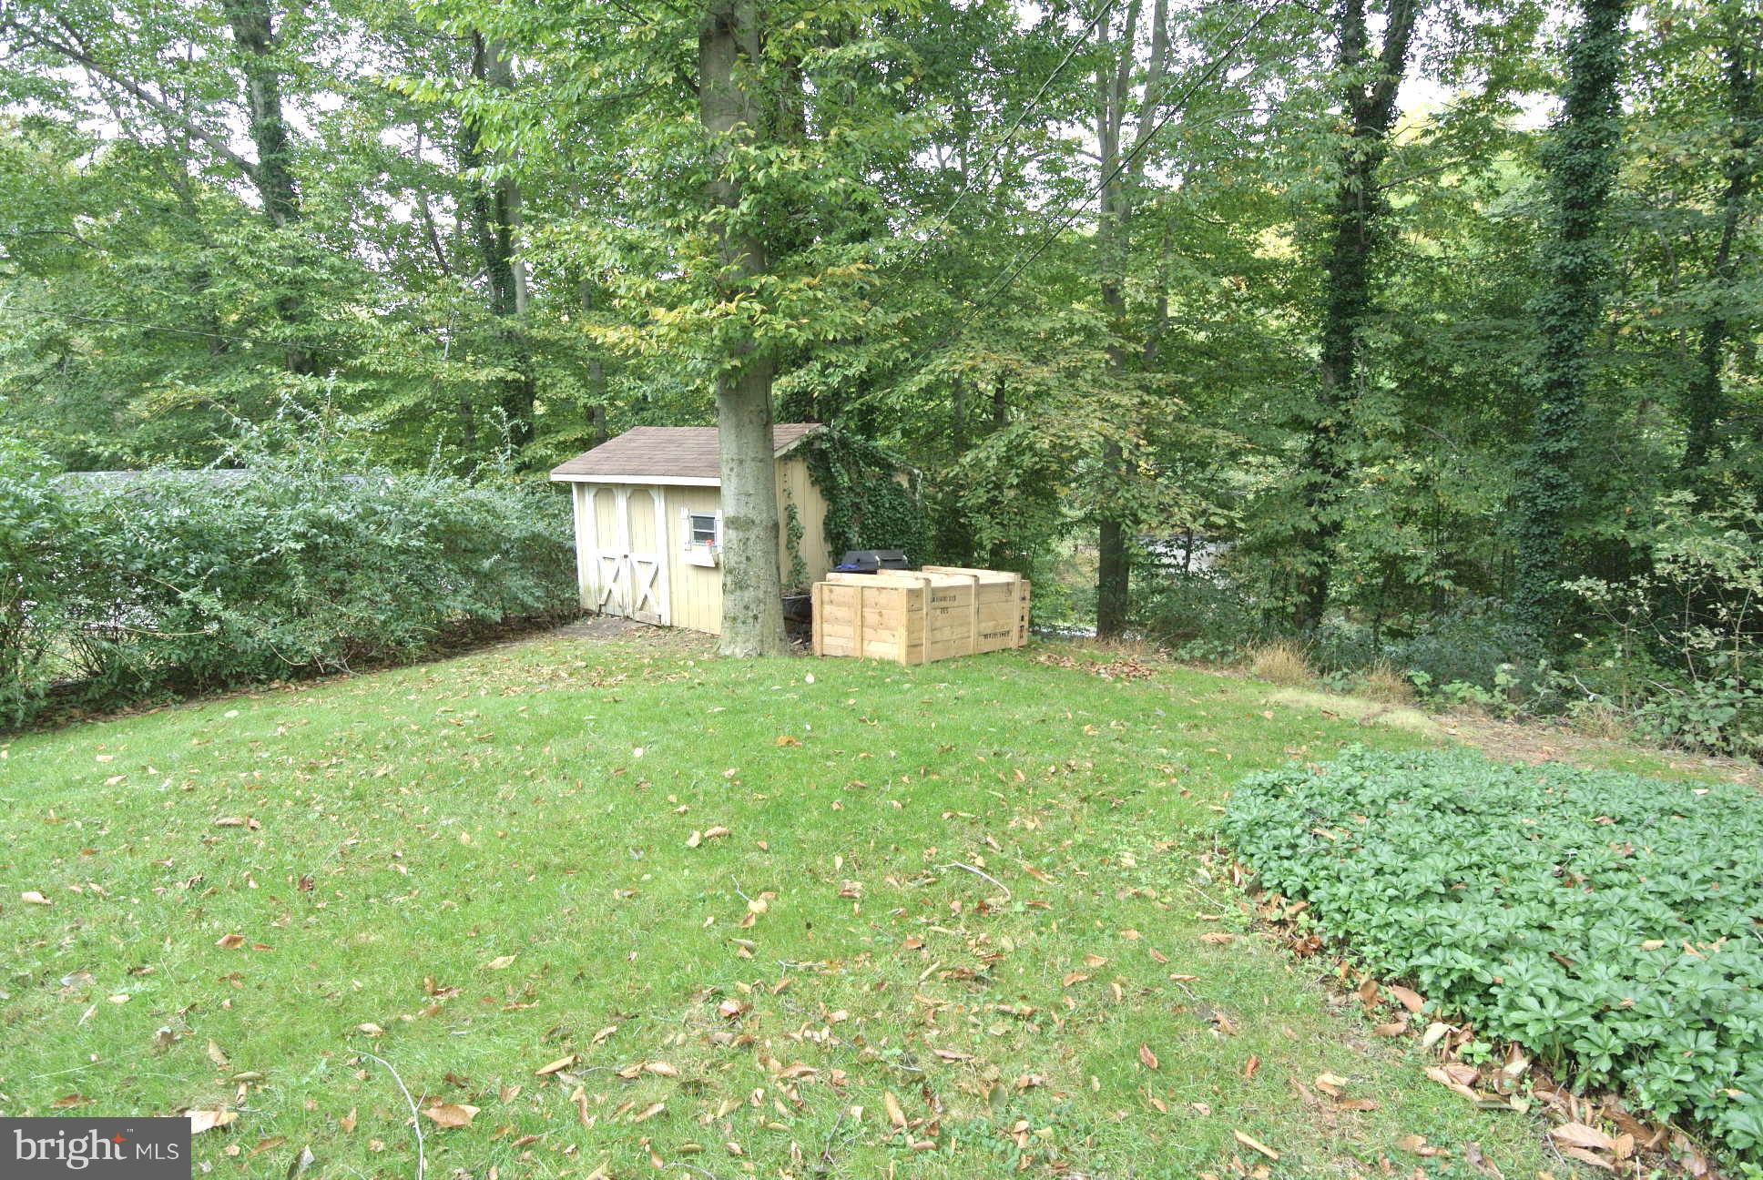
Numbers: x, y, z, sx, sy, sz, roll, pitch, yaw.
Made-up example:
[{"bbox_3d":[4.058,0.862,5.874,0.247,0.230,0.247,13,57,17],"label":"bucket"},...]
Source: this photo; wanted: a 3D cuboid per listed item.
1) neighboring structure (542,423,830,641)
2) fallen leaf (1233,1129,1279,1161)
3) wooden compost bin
[{"bbox_3d":[-2.084,-1.035,12.696,3.847,2.603,3.452,7,12,38],"label":"neighboring structure"},{"bbox_3d":[0.821,1.214,1.933,0.030,0.020,0.099,-5,8,-38],"label":"fallen leaf"},{"bbox_3d":[0.522,0.270,10.224,1.272,0.856,2.440,3,4,39],"label":"wooden compost bin"}]

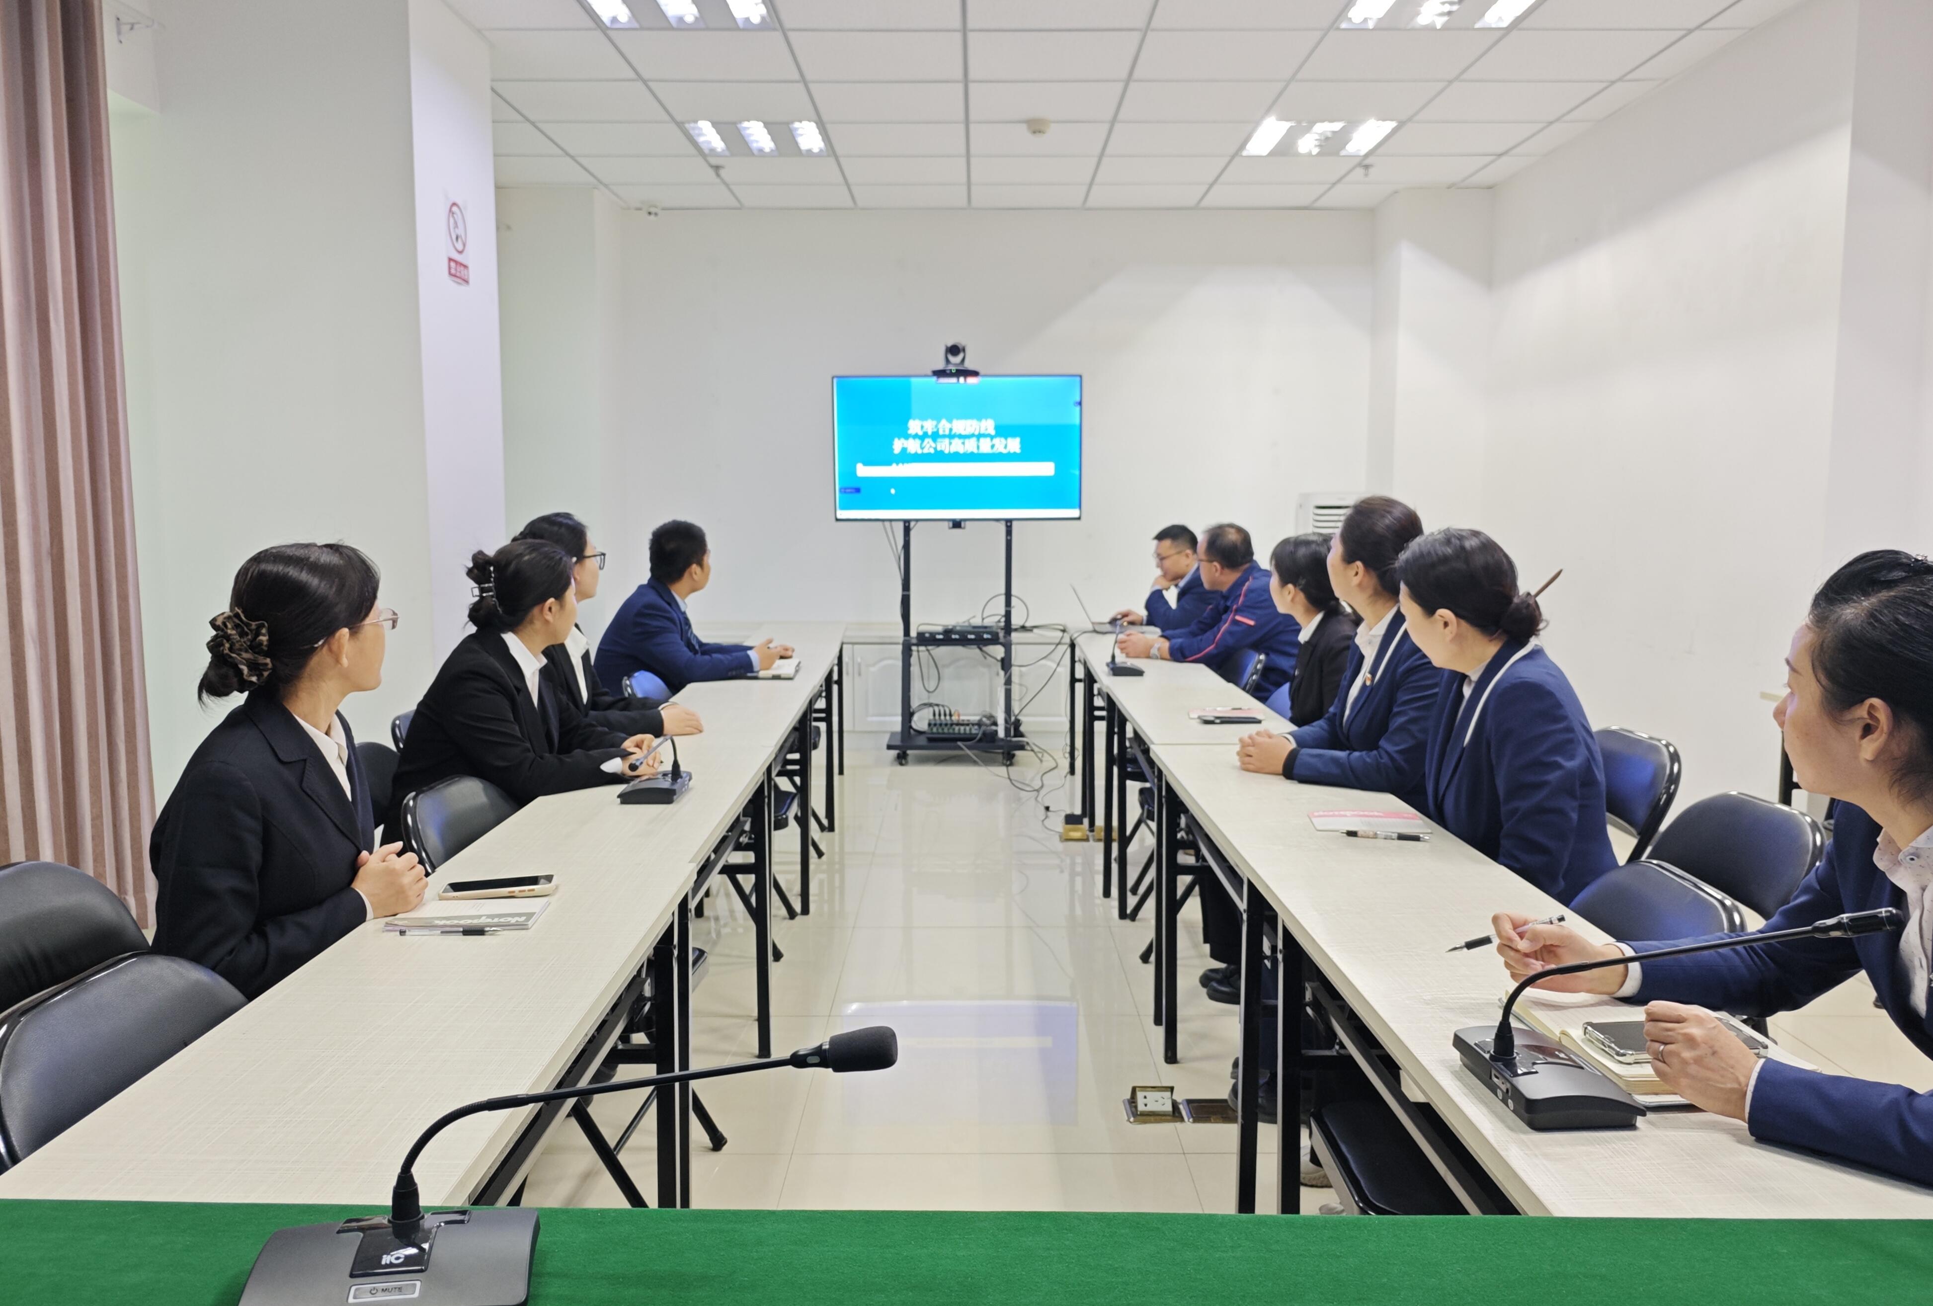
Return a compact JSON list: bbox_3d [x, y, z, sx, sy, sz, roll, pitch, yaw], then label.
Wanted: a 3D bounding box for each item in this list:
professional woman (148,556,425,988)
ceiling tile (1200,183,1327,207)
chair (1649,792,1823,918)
[{"bbox_3d":[-0.824,0.483,1.994,0.620,1.290,0.480,-1,6,-7],"label":"professional woman"},{"bbox_3d":[1.548,-2.392,7.009,0.612,0.020,0.571,0,7,0],"label":"ceiling tile"},{"bbox_3d":[1.266,0.681,2.564,0.480,0.800,0.460,0,6,-5],"label":"chair"}]

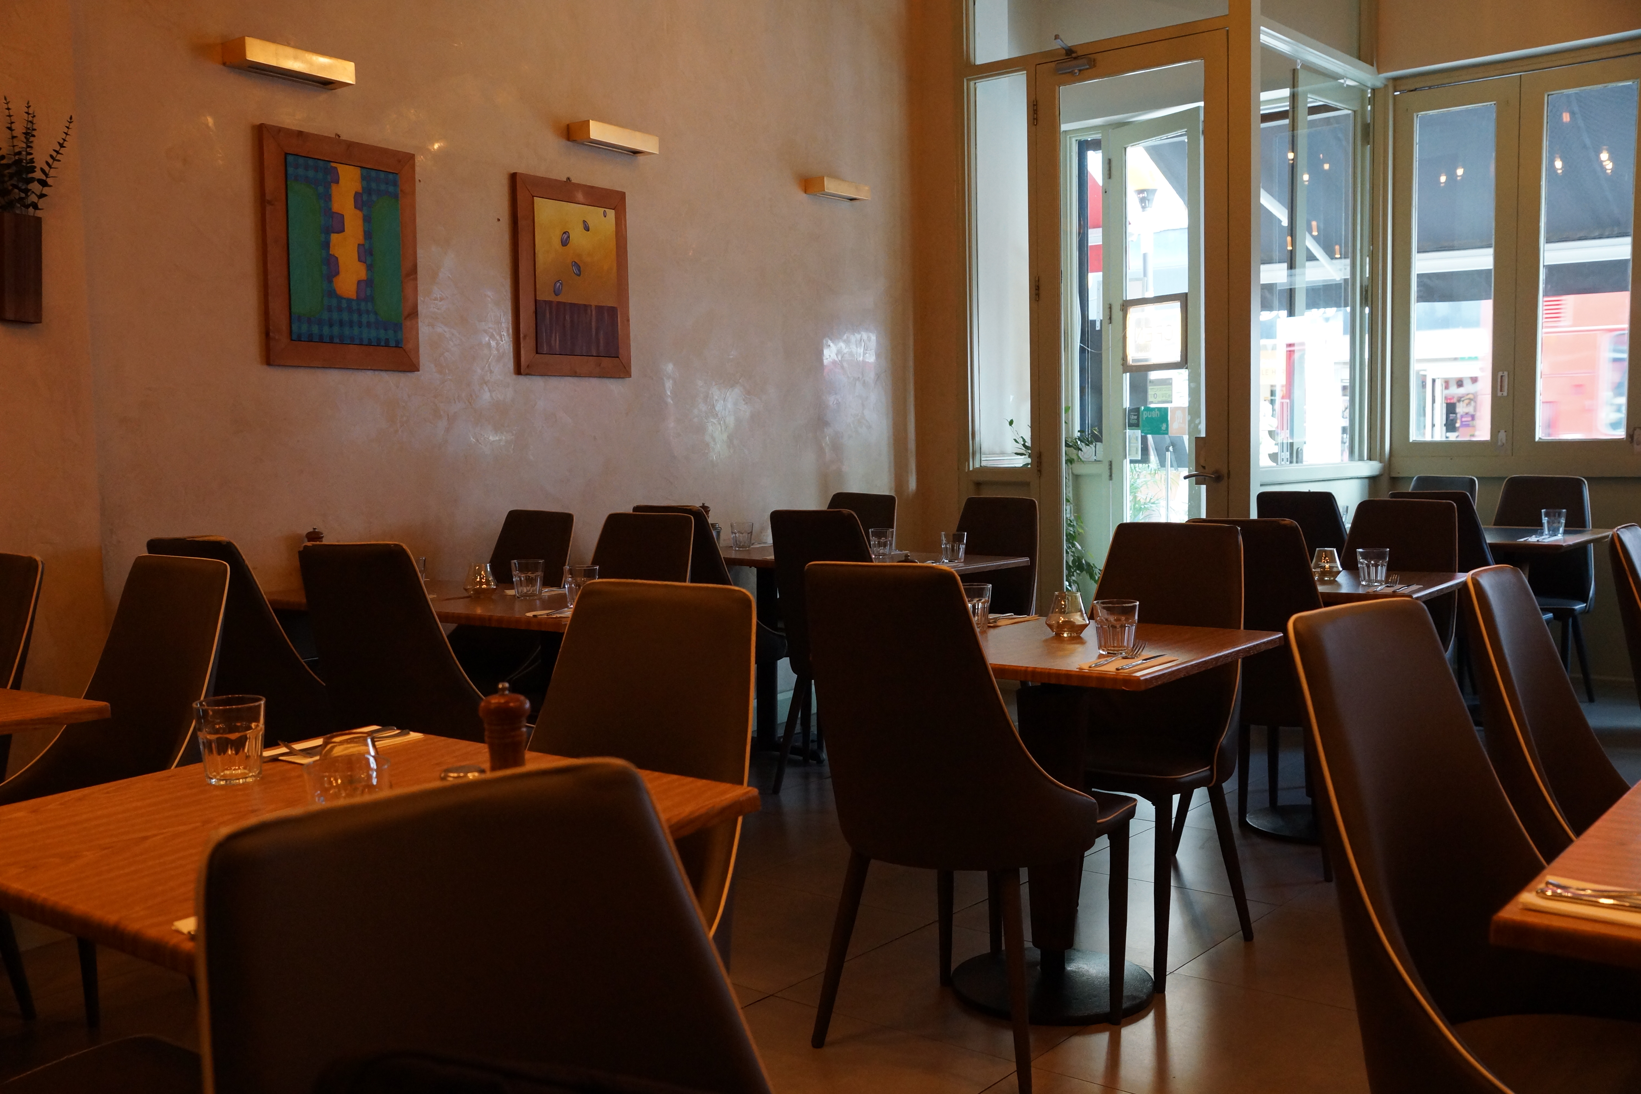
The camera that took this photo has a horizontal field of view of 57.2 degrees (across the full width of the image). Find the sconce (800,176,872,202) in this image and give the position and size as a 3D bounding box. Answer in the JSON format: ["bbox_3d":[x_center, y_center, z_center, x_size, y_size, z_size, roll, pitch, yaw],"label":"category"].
[{"bbox_3d":[0.089,-1.683,7.103,0.115,0.067,0.380,2,5,36],"label":"sconce"}]

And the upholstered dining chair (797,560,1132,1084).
[{"bbox_3d":[0.279,0.493,2.906,0.500,0.960,0.560,2,5,35],"label":"upholstered dining chair"}]

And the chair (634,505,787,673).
[{"bbox_3d":[-0.402,0.327,5.719,0.490,0.965,0.585,2,5,36],"label":"chair"}]

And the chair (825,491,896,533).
[{"bbox_3d":[0.015,0.274,5.950,0.500,0.960,0.560,2,5,36],"label":"chair"}]

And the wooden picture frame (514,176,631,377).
[{"bbox_3d":[-0.947,-1.025,5.784,0.030,0.738,0.580,2,5,36],"label":"wooden picture frame"}]

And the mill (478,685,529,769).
[{"bbox_3d":[-0.386,0.225,1.840,0.062,0.117,0.062,-1,4,0],"label":"mill"}]

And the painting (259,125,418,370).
[{"bbox_3d":[-1.417,-0.869,4.458,0.035,0.670,0.530,2,5,35],"label":"painting"}]

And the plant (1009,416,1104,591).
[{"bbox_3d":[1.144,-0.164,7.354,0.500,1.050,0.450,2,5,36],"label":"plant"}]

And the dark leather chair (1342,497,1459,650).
[{"bbox_3d":[1.782,0.349,4.844,0.490,0.965,0.585,2,5,40],"label":"dark leather chair"}]

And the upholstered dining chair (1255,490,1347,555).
[{"bbox_3d":[2.015,0.238,6.095,0.500,0.960,0.560,2,5,36],"label":"upholstered dining chair"}]

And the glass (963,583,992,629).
[{"bbox_3d":[0.320,0.129,3.176,0.088,0.094,0.088,-1,4,0],"label":"glass"}]

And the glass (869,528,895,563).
[{"bbox_3d":[0.222,-0.013,5.442,0.089,0.100,0.089,-1,4,0],"label":"glass"}]

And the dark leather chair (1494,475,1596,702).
[{"bbox_3d":[2.987,0.186,6.332,0.490,0.942,0.575,2,5,38],"label":"dark leather chair"}]

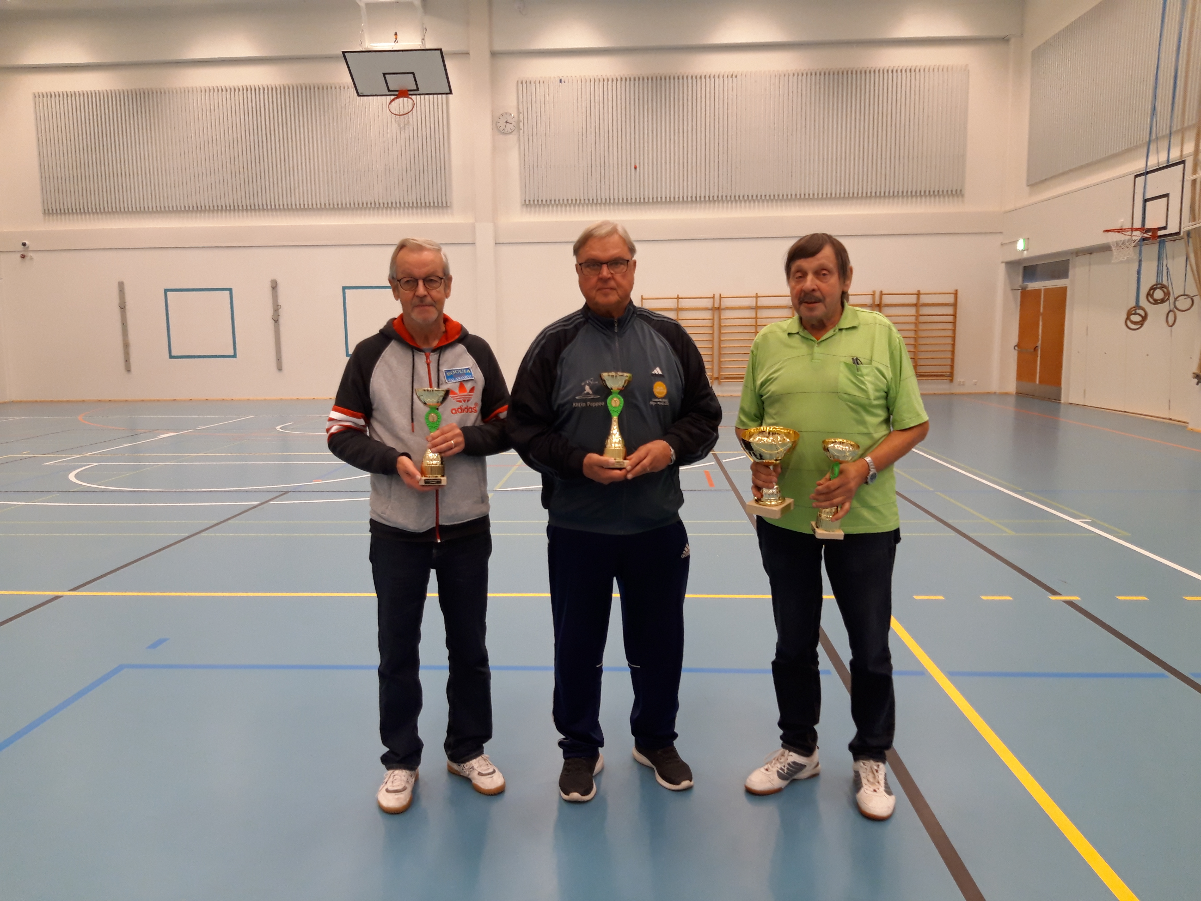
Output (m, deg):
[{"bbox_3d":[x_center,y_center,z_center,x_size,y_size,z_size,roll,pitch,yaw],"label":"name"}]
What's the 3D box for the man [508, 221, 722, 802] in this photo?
[{"bbox_3d":[0.046,0.184,2.798,0.650,1.750,0.440,-1,7,-1],"label":"man"}]

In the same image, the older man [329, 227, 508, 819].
[{"bbox_3d":[-0.537,0.221,2.757,0.570,1.700,0.420,-2,7,-11],"label":"older man"}]

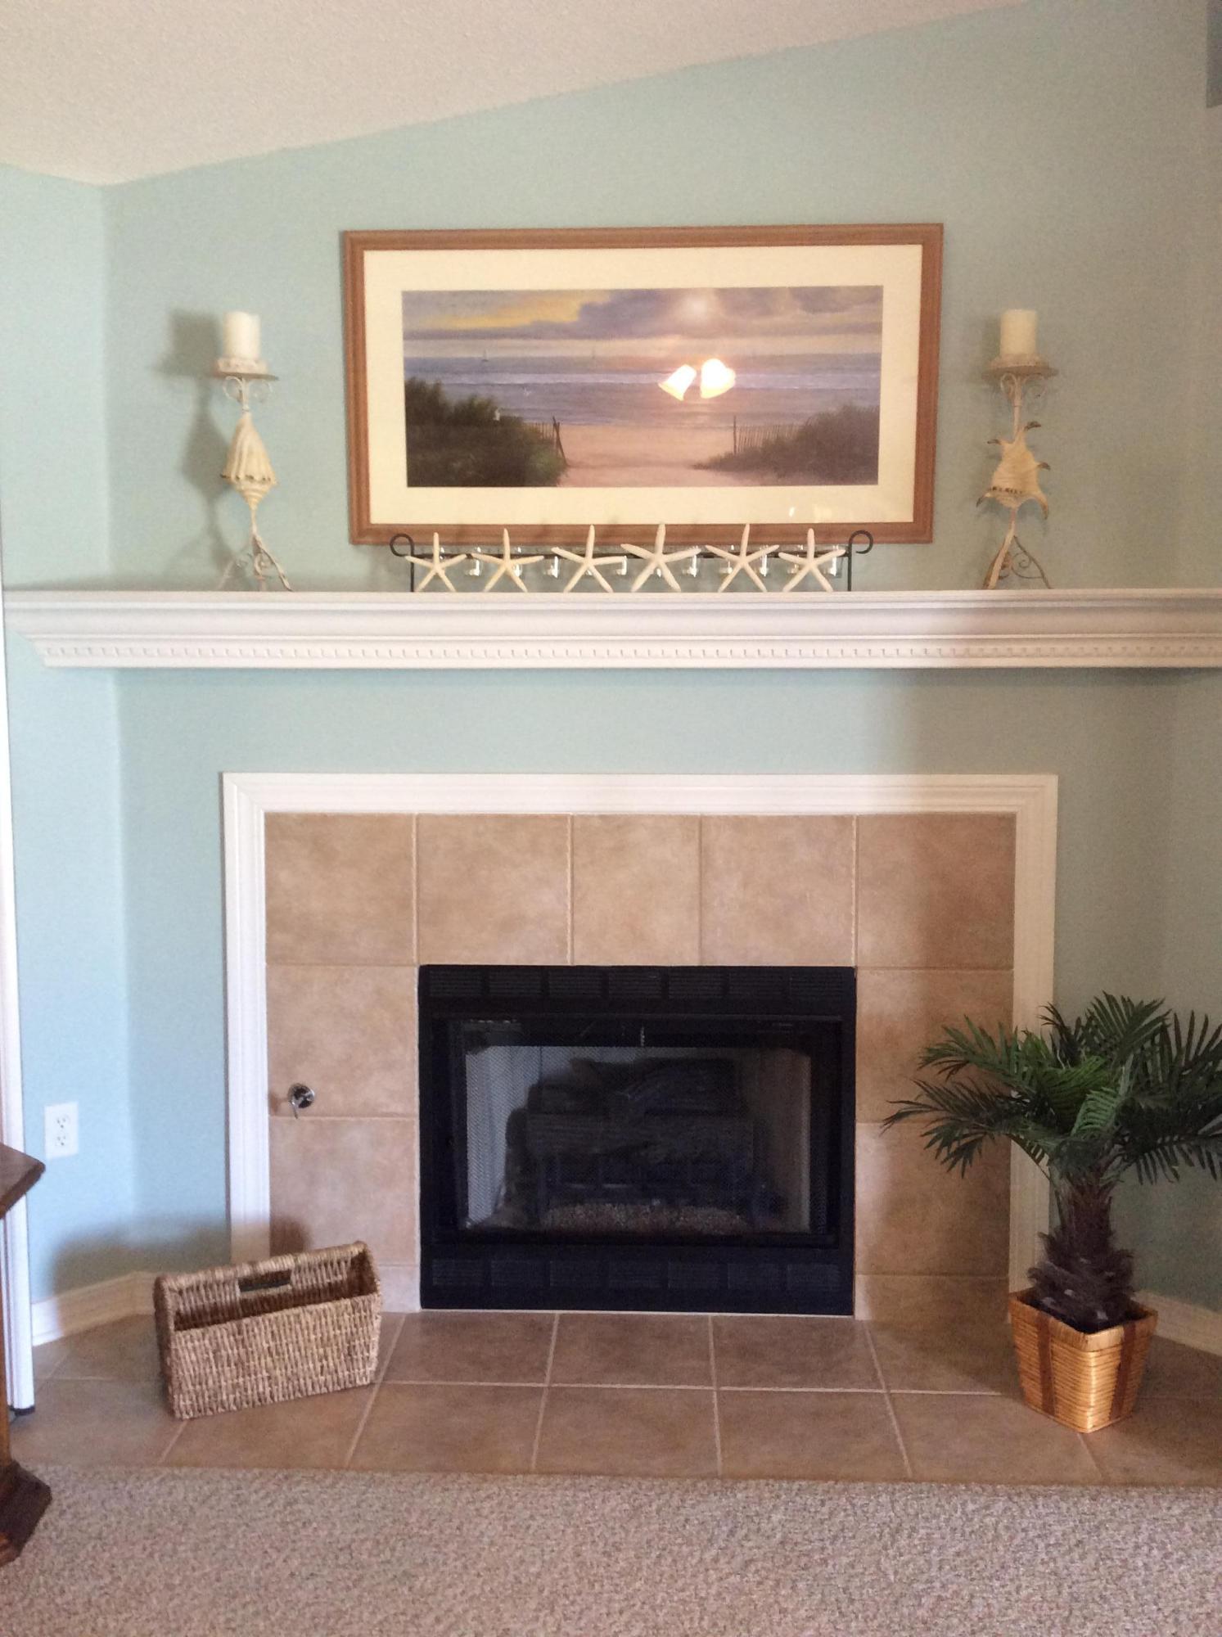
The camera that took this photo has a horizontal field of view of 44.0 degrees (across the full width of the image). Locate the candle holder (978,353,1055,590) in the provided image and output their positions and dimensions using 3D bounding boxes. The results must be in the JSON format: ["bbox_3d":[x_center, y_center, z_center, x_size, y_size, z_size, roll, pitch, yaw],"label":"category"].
[{"bbox_3d":[0.815,-0.686,3.018,0.149,0.470,0.145,0,4,2],"label":"candle holder"}]

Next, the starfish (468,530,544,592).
[{"bbox_3d":[-0.210,-0.525,3.091,0.149,0.134,0.022,0,4,2],"label":"starfish"}]

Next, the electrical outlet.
[{"bbox_3d":[-1.175,0.670,3.237,0.071,0.115,0.008,-4,6,-44],"label":"electrical outlet"}]

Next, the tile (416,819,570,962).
[{"bbox_3d":[-0.252,0.153,3.241,0.327,0.324,0.010,0,4,2],"label":"tile"}]

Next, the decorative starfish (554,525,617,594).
[{"bbox_3d":[-0.045,-0.524,3.067,0.147,0.146,0.024,0,-4,2],"label":"decorative starfish"}]

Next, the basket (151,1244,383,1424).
[{"bbox_3d":[-0.675,1.014,3.001,0.418,0.245,0.136,-2,5,-24],"label":"basket"}]

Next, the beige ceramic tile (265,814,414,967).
[{"bbox_3d":[-0.583,0.153,3.253,0.321,0.327,0.010,0,4,2],"label":"beige ceramic tile"}]

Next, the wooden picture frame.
[{"bbox_3d":[0.061,-0.883,3.112,1.212,0.627,0.030,0,9,2],"label":"wooden picture frame"}]

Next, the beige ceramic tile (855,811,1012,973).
[{"bbox_3d":[0.690,0.155,3.207,0.332,0.330,0.010,0,4,2],"label":"beige ceramic tile"}]

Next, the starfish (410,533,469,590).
[{"bbox_3d":[-0.359,-0.522,3.097,0.125,0.127,0.022,0,4,2],"label":"starfish"}]

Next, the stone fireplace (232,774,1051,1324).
[{"bbox_3d":[0.057,0.550,3.332,1.640,1.120,0.050,0,4,2],"label":"stone fireplace"}]

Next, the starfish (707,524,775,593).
[{"bbox_3d":[0.268,-0.528,3.071,0.151,0.142,0.022,0,4,2],"label":"starfish"}]

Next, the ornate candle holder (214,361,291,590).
[{"bbox_3d":[-0.727,-0.691,3.073,0.150,0.469,0.146,0,4,2],"label":"ornate candle holder"}]

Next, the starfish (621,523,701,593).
[{"bbox_3d":[0.103,-0.529,3.078,0.164,0.144,0.022,0,4,2],"label":"starfish"}]

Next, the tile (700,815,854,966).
[{"bbox_3d":[0.363,0.158,3.292,0.333,0.333,0.012,0,4,2],"label":"tile"}]

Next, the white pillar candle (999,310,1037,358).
[{"bbox_3d":[0.808,-0.963,2.996,0.074,0.089,0.074,0,4,2],"label":"white pillar candle"}]

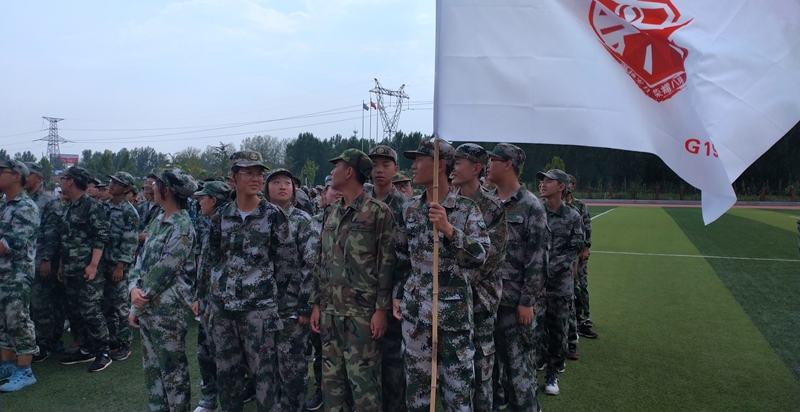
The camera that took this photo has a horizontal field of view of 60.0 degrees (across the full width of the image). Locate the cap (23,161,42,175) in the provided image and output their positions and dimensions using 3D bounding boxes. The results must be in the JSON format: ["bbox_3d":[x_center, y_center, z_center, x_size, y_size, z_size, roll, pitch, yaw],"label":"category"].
[{"bbox_3d":[-3.298,-0.340,6.204,0.190,0.130,0.250,2,2,41],"label":"cap"}]

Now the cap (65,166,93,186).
[{"bbox_3d":[-2.746,-0.255,5.930,0.250,0.145,0.185,5,0,-6],"label":"cap"}]

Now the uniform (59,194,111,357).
[{"bbox_3d":[-2.708,0.583,5.950,0.460,1.400,0.320,1,1,35],"label":"uniform"}]

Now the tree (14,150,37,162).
[{"bbox_3d":[-54.017,-4.585,100.000,3.400,6.700,3.400,1,1,0],"label":"tree"}]

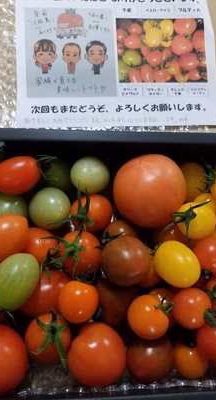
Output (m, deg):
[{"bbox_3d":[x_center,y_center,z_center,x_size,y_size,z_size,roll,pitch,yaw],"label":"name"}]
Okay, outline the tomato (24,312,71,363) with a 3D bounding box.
[{"bbox_3d":[-0.042,0.097,0.211,0.030,0.030,0.030,0,70,-2],"label":"tomato"}]

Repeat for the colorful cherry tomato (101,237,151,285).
[{"bbox_3d":[0.013,0.044,0.213,0.034,0.033,0.034,0,70,-2],"label":"colorful cherry tomato"}]

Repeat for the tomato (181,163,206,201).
[{"bbox_3d":[0.070,-0.015,0.255,0.029,0.031,0.033,0,70,-2],"label":"tomato"}]

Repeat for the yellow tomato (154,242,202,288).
[{"bbox_3d":[0.059,0.054,0.253,0.045,0.034,0.034,45,99,10],"label":"yellow tomato"}]

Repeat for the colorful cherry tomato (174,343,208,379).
[{"bbox_3d":[0.061,0.119,0.222,0.025,0.025,0.025,0,71,-2],"label":"colorful cherry tomato"}]

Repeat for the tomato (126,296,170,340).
[{"bbox_3d":[0.029,0.083,0.213,0.029,0.028,0.029,0,71,-2],"label":"tomato"}]

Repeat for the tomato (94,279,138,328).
[{"bbox_3d":[0.006,0.081,0.237,0.035,0.034,0.035,0,71,-2],"label":"tomato"}]

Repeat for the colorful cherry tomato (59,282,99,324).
[{"bbox_3d":[-0.020,0.069,0.202,0.026,0.026,0.027,0,70,-2],"label":"colorful cherry tomato"}]

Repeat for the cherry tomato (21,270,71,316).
[{"bbox_3d":[-0.048,0.073,0.232,0.039,0.034,0.034,-32,74,0],"label":"cherry tomato"}]

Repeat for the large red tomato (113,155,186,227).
[{"bbox_3d":[0.033,-0.007,0.236,0.057,0.054,0.057,0,70,-2],"label":"large red tomato"}]

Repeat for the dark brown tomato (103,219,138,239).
[{"bbox_3d":[0.011,0.030,0.238,0.030,0.030,0.030,0,70,-2],"label":"dark brown tomato"}]

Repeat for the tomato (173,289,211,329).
[{"bbox_3d":[0.071,0.091,0.251,0.033,0.034,0.034,13,96,29],"label":"tomato"}]

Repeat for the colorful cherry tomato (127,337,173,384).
[{"bbox_3d":[0.032,0.119,0.223,0.034,0.033,0.034,0,71,-2],"label":"colorful cherry tomato"}]

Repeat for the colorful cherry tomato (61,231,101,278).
[{"bbox_3d":[-0.021,0.041,0.231,0.032,0.031,0.032,0,71,-2],"label":"colorful cherry tomato"}]

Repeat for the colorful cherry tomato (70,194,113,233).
[{"bbox_3d":[-0.013,0.011,0.244,0.033,0.031,0.033,0,71,-2],"label":"colorful cherry tomato"}]

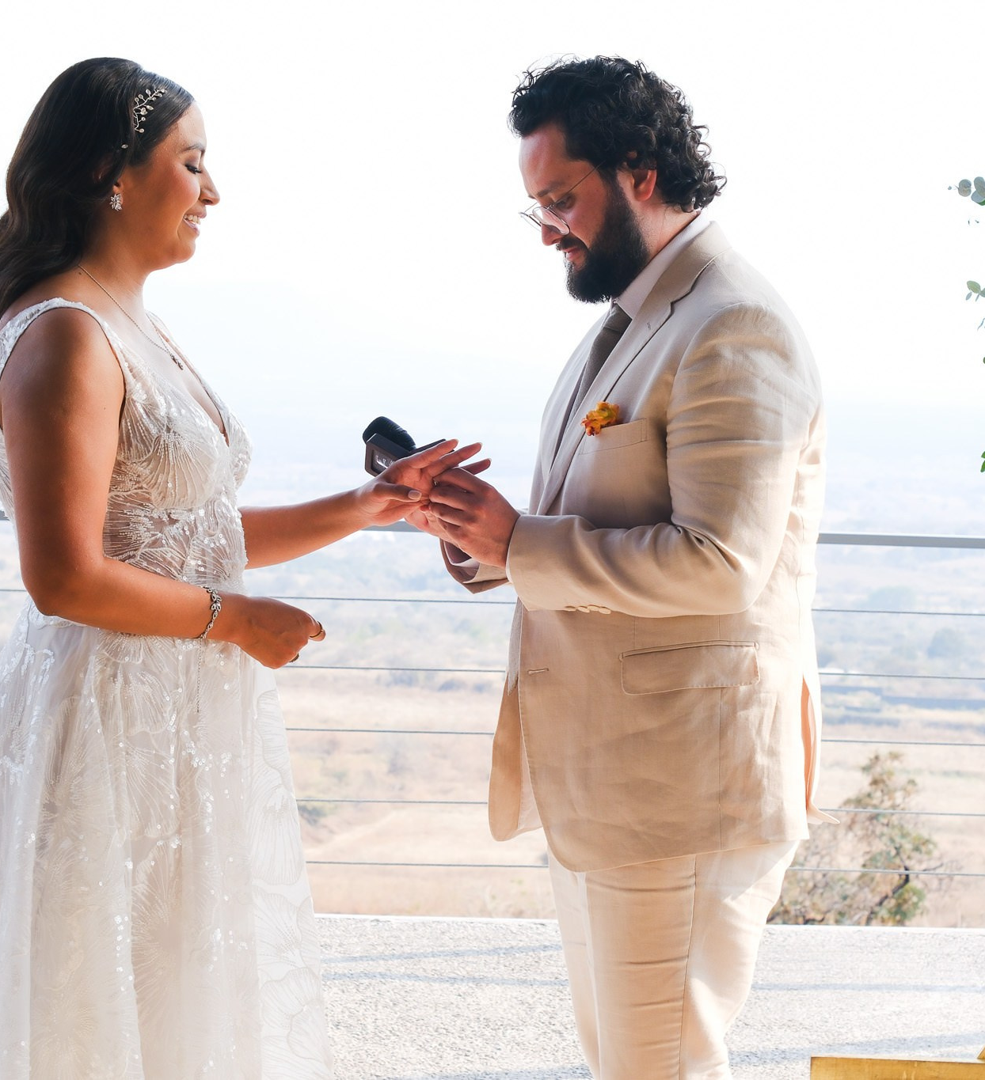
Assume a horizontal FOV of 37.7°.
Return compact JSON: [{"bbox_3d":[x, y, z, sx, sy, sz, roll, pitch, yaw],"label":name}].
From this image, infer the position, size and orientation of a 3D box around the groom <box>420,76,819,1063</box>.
[{"bbox_3d":[0.165,0.269,1.861,0.540,1.740,0.560,0,6,-16],"label":"groom"}]

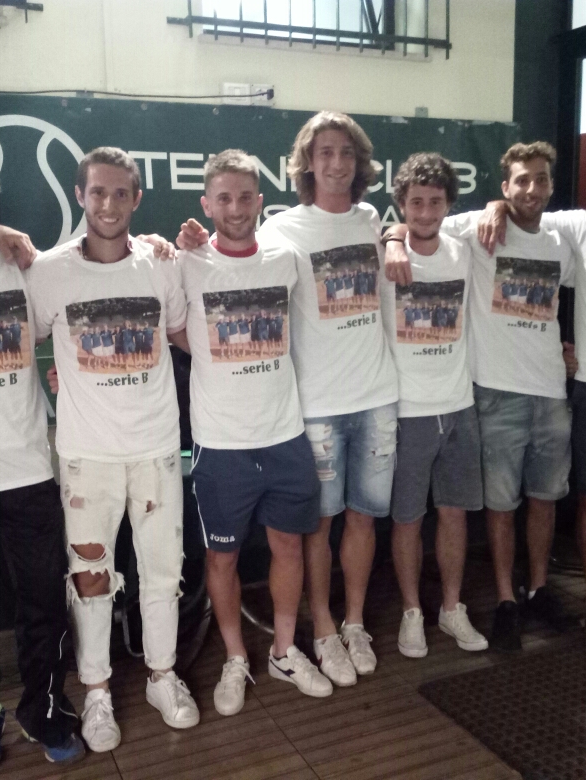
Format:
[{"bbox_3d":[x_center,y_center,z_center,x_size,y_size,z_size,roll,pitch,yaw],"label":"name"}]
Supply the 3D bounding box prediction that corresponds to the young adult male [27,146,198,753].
[{"bbox_3d":[-0.503,0.181,2.407,0.680,1.740,0.460,-4,10,-18],"label":"young adult male"}]

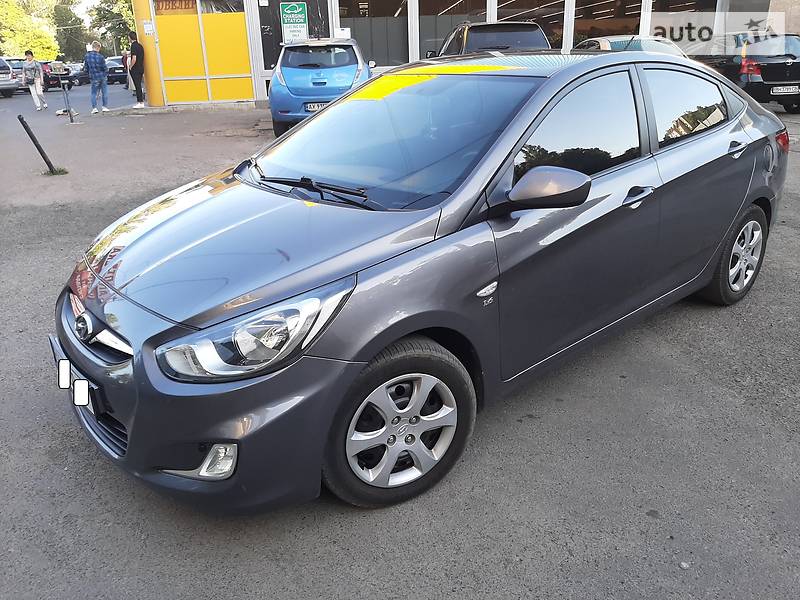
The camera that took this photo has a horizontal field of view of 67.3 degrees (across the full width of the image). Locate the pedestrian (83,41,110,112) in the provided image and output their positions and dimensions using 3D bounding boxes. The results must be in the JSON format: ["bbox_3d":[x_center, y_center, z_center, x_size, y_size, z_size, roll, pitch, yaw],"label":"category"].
[{"bbox_3d":[-7.676,-5.606,15.075,0.560,1.730,0.360,1,22,7],"label":"pedestrian"}]

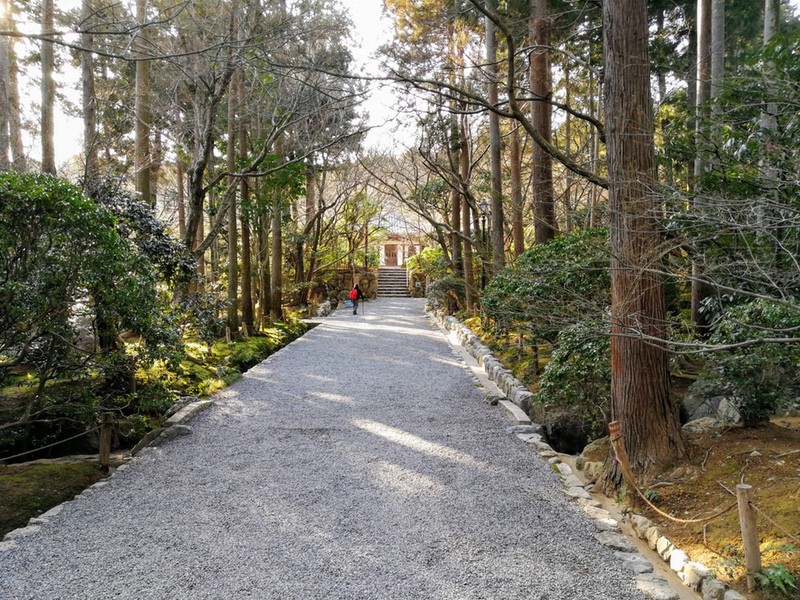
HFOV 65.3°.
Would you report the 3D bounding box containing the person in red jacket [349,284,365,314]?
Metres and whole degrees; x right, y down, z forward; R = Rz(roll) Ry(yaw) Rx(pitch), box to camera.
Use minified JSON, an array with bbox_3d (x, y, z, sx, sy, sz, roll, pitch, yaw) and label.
[{"bbox_3d":[-2.181,-0.010,31.500,0.600,1.570,0.480,1,2,29],"label":"person in red jacket"}]

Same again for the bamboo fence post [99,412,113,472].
[{"bbox_3d":[-2.661,1.288,5.650,0.100,0.530,0.100,4,2,0],"label":"bamboo fence post"}]

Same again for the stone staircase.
[{"bbox_3d":[-0.447,-1.215,46.500,2.450,2.050,3.500,0,2,-1],"label":"stone staircase"}]

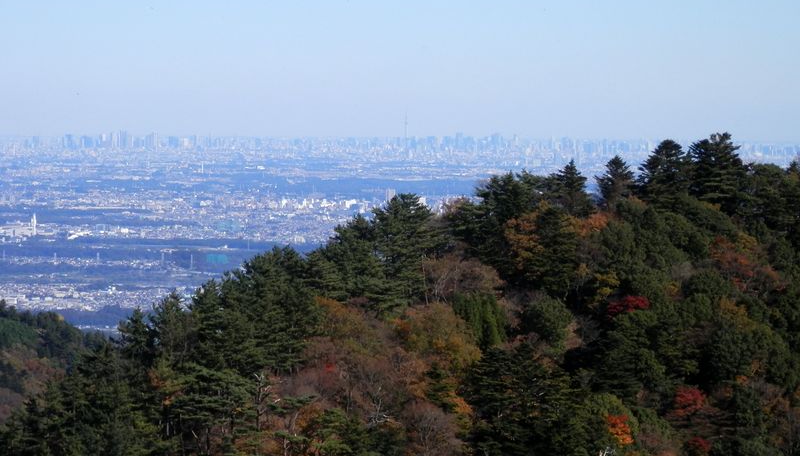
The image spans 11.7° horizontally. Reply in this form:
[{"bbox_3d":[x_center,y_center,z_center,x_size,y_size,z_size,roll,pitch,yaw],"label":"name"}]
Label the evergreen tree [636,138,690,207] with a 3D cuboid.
[{"bbox_3d":[41.830,-8.030,620.000,8.570,12.360,8.570,0,2,0],"label":"evergreen tree"}]

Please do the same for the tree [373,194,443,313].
[{"bbox_3d":[1.040,3.580,540.000,9.680,16.970,9.680,0,2,0],"label":"tree"}]

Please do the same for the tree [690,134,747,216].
[{"bbox_3d":[49.990,-7.810,615.000,9.130,14.460,9.130,0,2,0],"label":"tree"}]

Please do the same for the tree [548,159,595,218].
[{"bbox_3d":[26.790,-5.650,610.000,7.180,10.420,7.180,0,2,0],"label":"tree"}]

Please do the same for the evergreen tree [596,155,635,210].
[{"bbox_3d":[33.930,-6.500,615.000,5.980,10.140,5.980,0,2,0],"label":"evergreen tree"}]

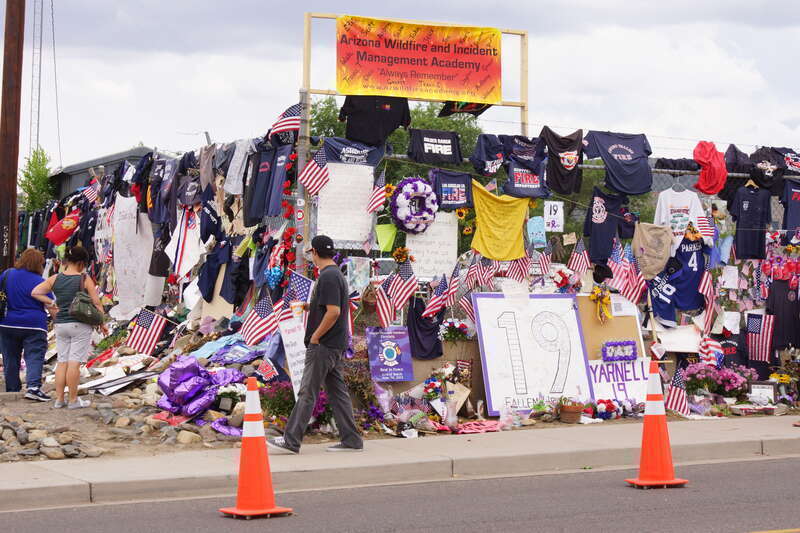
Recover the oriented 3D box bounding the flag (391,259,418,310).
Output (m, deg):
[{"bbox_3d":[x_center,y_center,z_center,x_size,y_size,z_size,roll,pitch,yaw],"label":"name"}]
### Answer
[{"bbox_3d":[0.041,0.172,16.500,0.240,0.450,0.100,0,0,-32],"label":"flag"}]

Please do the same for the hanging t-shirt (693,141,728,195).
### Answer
[{"bbox_3d":[3.204,-1.022,18.800,0.380,0.540,0.150,0,0,-32],"label":"hanging t-shirt"}]

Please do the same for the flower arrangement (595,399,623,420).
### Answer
[{"bbox_3d":[1.946,1.334,17.000,0.260,0.210,0.220,0,0,-32],"label":"flower arrangement"}]

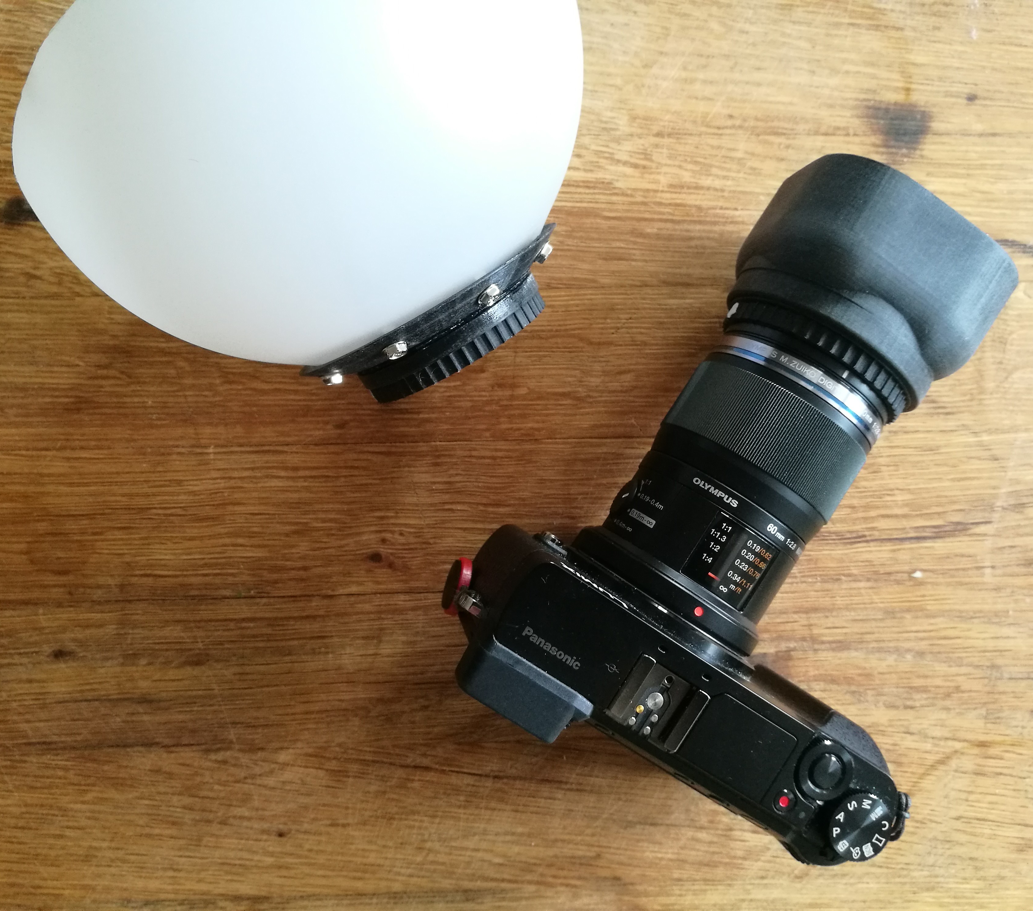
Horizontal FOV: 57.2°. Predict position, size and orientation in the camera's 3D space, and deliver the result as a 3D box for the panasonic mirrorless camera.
[{"bbox_3d":[0.071,0.014,0.266,0.129,0.072,0.169,33,89,-9],"label":"panasonic mirrorless camera"}]

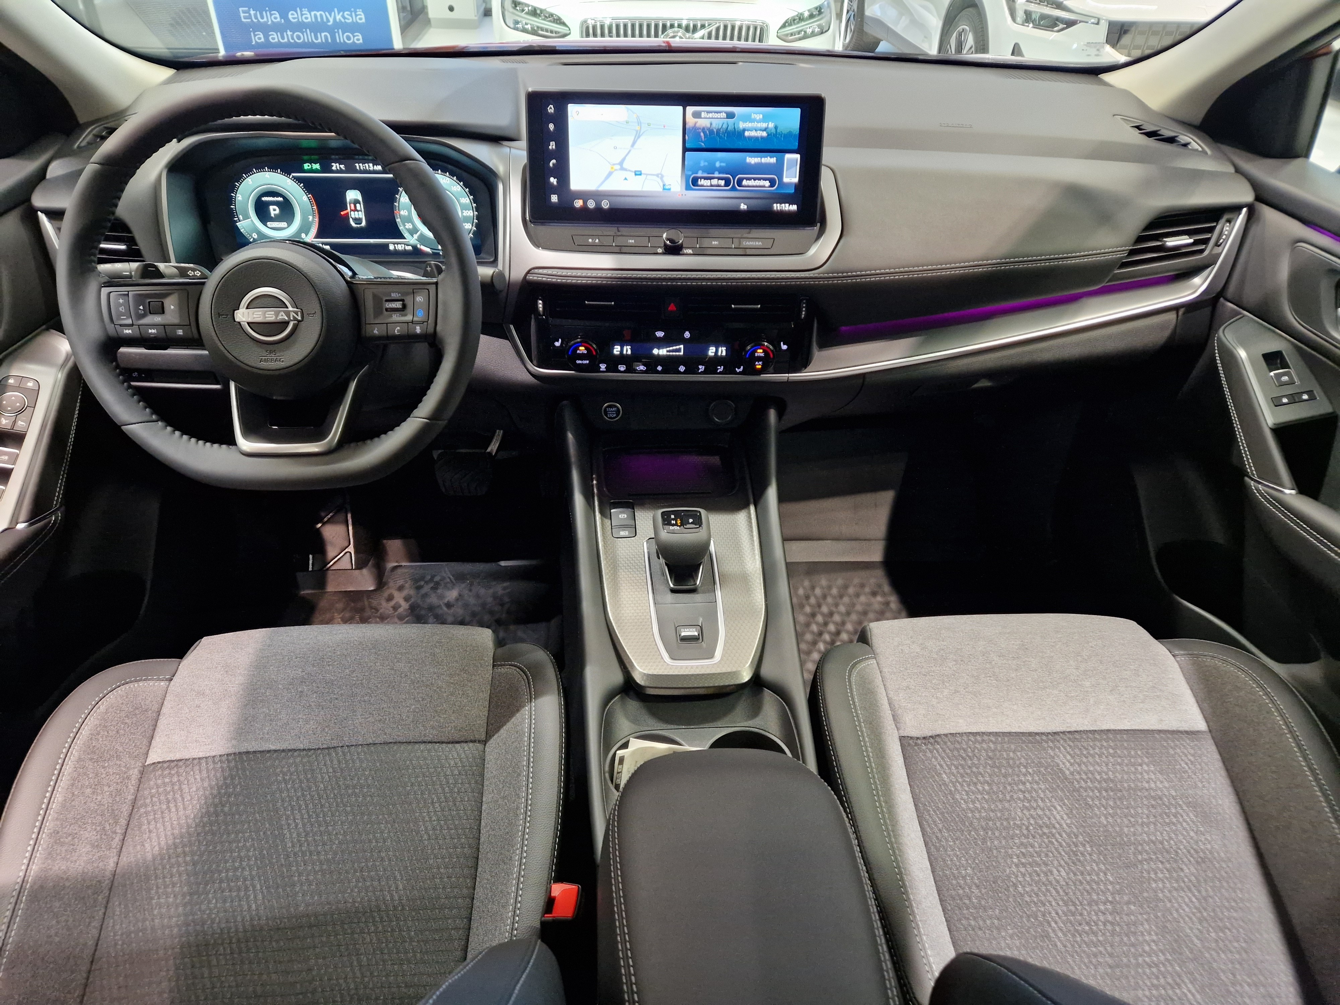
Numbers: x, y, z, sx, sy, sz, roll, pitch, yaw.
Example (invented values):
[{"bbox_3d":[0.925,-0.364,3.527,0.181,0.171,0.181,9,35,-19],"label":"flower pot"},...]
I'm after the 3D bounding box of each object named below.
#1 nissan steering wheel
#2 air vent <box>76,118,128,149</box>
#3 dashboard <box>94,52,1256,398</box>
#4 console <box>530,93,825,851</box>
[{"bbox_3d":[-0.363,-0.193,0.813,0.375,0.362,0.110,-1,10,-3],"label":"nissan steering wheel"},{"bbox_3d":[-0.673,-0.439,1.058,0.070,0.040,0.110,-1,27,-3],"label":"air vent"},{"bbox_3d":[-0.006,-0.378,1.202,1.430,0.390,0.480,-1,35,-3],"label":"dashboard"},{"bbox_3d":[0.018,-0.033,0.902,0.330,0.600,0.710,-1,35,-3],"label":"console"}]

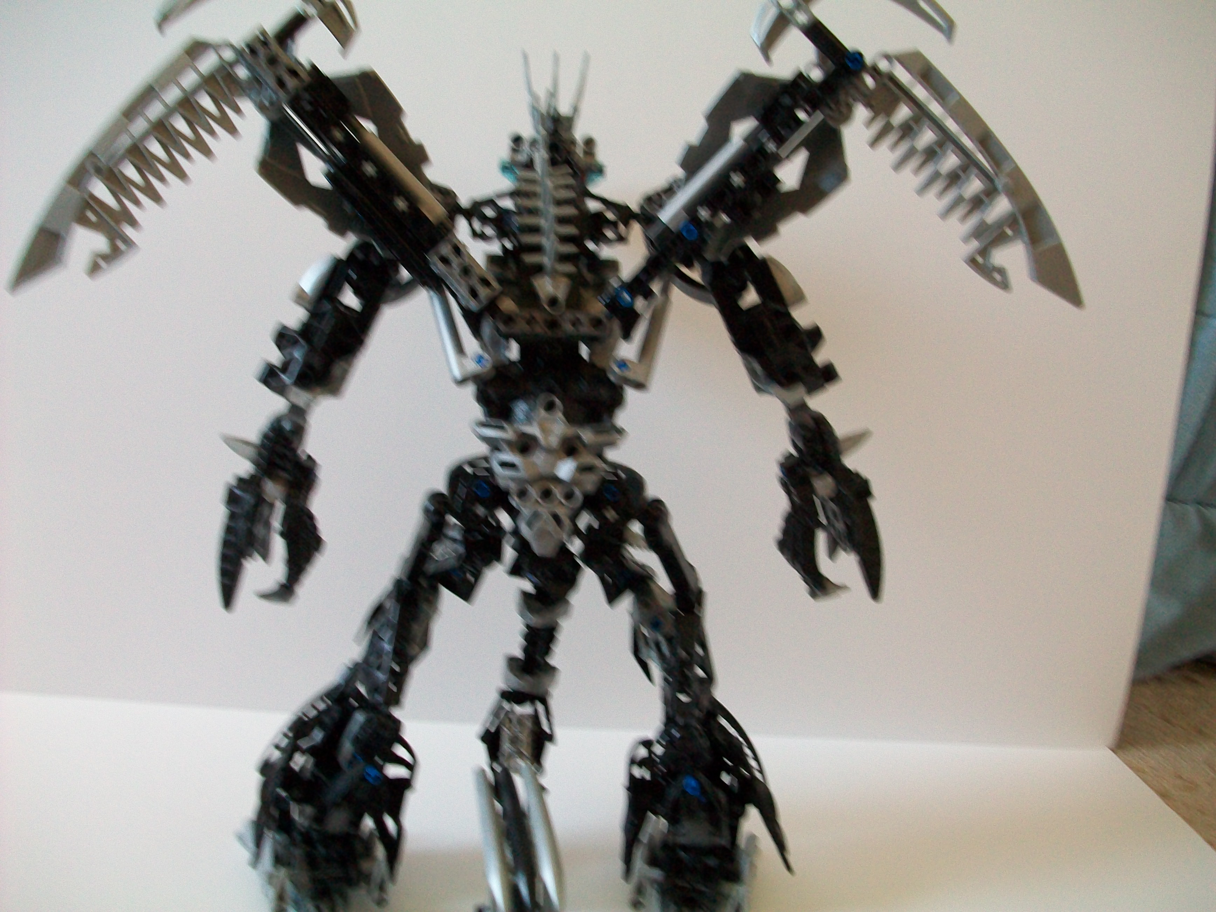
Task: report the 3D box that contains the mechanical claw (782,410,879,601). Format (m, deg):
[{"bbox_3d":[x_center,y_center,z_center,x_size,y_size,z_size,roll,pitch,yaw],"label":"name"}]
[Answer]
[{"bbox_3d":[0.078,0.016,0.425,0.034,0.065,0.031,2,10,-1],"label":"mechanical claw"}]

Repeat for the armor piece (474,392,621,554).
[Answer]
[{"bbox_3d":[-0.020,0.006,0.411,0.049,0.053,0.025,2,10,-1],"label":"armor piece"}]

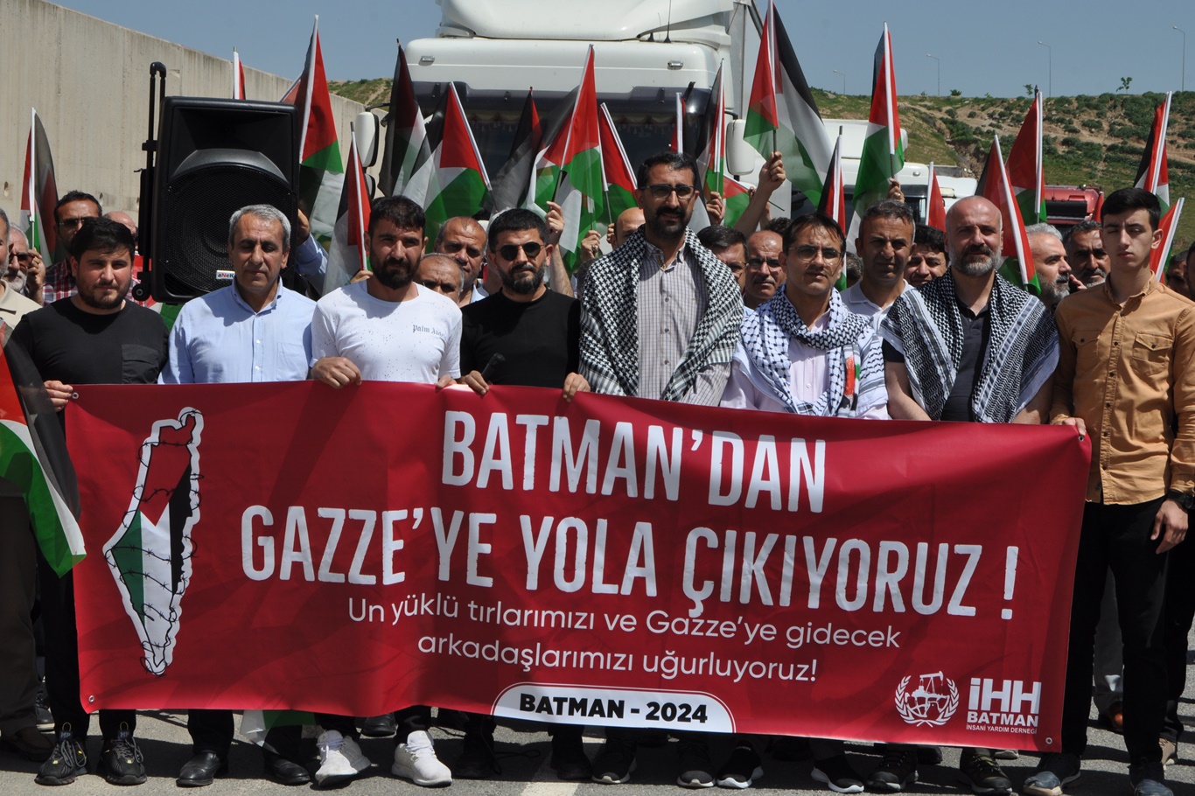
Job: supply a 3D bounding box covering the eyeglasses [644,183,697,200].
[{"bbox_3d":[0.214,-0.609,7.320,0.150,0.050,0.145,0,3,-2],"label":"eyeglasses"}]

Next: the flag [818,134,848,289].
[{"bbox_3d":[0.744,-0.592,8.050,0.170,0.550,0.140,0,3,0],"label":"flag"}]

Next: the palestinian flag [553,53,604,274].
[{"bbox_3d":[-0.083,-0.867,9.000,0.220,0.800,0.170,3,3,0],"label":"palestinian flag"}]

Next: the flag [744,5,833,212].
[{"bbox_3d":[0.660,-1.014,8.600,0.310,0.706,0.200,1,1,0],"label":"flag"}]

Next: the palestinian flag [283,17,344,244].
[{"bbox_3d":[-0.949,-0.908,8.500,0.220,0.790,0.170,0,3,-6],"label":"palestinian flag"}]

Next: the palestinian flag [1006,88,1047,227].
[{"bbox_3d":[1.500,-0.833,8.800,0.172,0.518,0.150,1,1,0],"label":"palestinian flag"}]

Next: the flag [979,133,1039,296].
[{"bbox_3d":[1.313,-0.582,8.000,0.220,0.530,0.150,-6,3,-6],"label":"flag"}]

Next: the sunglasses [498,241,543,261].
[{"bbox_3d":[-0.234,-0.446,7.560,0.142,0.050,0.140,-7,2,5],"label":"sunglasses"}]

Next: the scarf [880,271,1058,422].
[{"bbox_3d":[1.127,-0.132,7.550,0.541,0.512,0.330,1,1,2],"label":"scarf"}]

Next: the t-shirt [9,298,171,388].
[{"bbox_3d":[-1.545,0.026,7.580,0.495,0.654,0.280,1,1,-5],"label":"t-shirt"}]

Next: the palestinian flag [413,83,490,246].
[{"bbox_3d":[-0.517,-0.812,8.700,0.294,0.574,0.200,1,1,0],"label":"palestinian flag"}]

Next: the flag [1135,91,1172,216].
[{"bbox_3d":[1.934,-0.830,8.700,0.157,0.480,0.150,1,1,0],"label":"flag"}]

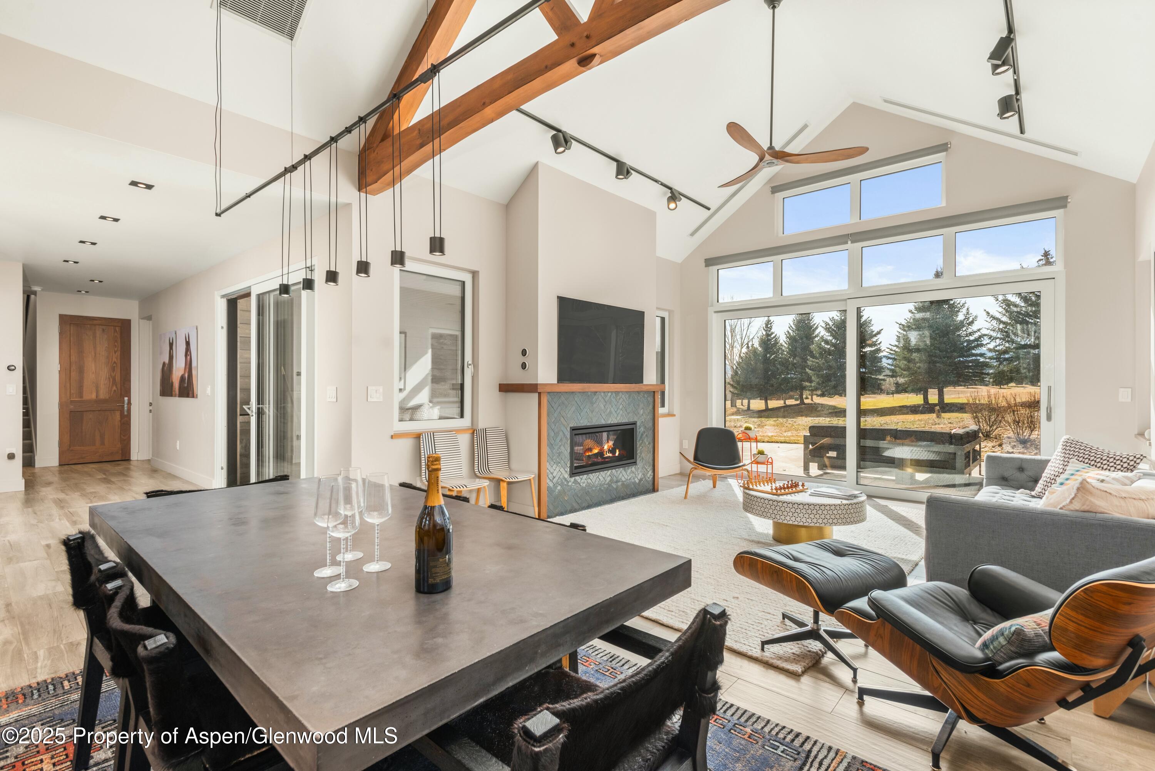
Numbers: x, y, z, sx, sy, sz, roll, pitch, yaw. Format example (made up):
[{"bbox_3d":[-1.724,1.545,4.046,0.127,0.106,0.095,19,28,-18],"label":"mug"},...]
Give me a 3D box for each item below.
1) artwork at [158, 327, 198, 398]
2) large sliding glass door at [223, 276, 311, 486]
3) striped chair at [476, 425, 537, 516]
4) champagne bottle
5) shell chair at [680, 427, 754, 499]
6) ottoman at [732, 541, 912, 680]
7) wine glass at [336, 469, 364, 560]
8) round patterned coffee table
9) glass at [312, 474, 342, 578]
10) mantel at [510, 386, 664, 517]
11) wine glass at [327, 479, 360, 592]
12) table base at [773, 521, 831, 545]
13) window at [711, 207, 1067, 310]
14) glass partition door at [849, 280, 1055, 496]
[{"bbox_3d":[-5.777,-0.312,7.874,2.050,0.960,0.040,0,0,42],"label":"artwork"},{"bbox_3d":[-3.356,0.102,5.825,2.520,2.370,0.120,0,0,42],"label":"large sliding glass door"},{"bbox_3d":[-0.644,0.850,4.989,0.530,0.870,0.440,0,0,42],"label":"striped chair"},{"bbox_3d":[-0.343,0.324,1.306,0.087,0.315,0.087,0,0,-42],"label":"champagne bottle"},{"bbox_3d":[1.660,0.884,6.332,0.910,0.740,0.810,0,0,12],"label":"shell chair"},{"bbox_3d":[1.158,1.053,2.628,0.630,0.420,0.530,0,0,-30],"label":"ottoman"},{"bbox_3d":[-0.641,0.360,1.539,0.072,0.243,0.072,0,0,42],"label":"wine glass"},{"bbox_3d":[1.844,1.071,4.469,0.930,0.400,0.930,0,0,0],"label":"round patterned coffee table"},{"bbox_3d":[-0.661,0.367,1.447,0.073,0.255,0.073,0,0,42],"label":"glass"},{"bbox_3d":[0.170,0.638,6.039,0.520,1.300,2.170,0,0,42],"label":"mantel"},{"bbox_3d":[-0.564,0.360,1.315,0.072,0.243,0.072,0,0,42],"label":"wine glass"},{"bbox_3d":[1.844,1.153,4.468,0.456,0.235,0.456,0,0,42],"label":"table base"},{"bbox_3d":[3.224,-1.366,6.361,3.660,0.580,0.100,0,0,42],"label":"window"},{"bbox_3d":[3.840,0.124,5.778,1.820,2.260,0.080,0,0,42],"label":"glass partition door"}]

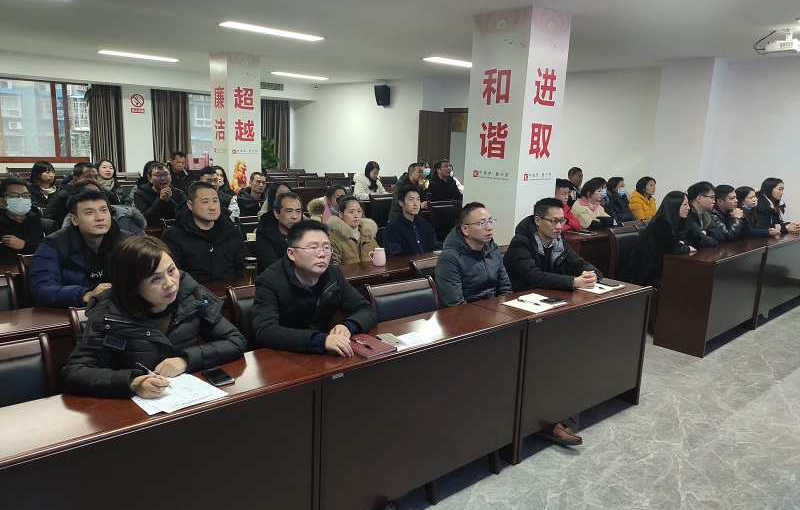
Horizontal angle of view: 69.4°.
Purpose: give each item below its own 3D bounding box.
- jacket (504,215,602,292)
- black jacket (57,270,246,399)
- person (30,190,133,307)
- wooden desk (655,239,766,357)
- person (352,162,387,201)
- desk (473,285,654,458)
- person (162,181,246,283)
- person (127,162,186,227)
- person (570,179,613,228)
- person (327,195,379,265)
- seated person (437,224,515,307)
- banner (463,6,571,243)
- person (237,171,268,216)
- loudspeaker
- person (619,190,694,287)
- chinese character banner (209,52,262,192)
[{"bbox_3d":[0.924,0.073,3.663,0.710,0.520,0.590,-7,15,-39],"label":"jacket"},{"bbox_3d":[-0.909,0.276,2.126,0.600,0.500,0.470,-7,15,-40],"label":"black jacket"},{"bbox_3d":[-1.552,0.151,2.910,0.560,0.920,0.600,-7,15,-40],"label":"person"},{"bbox_3d":[2.710,0.340,4.998,1.191,0.775,0.390,-8,15,-41],"label":"wooden desk"},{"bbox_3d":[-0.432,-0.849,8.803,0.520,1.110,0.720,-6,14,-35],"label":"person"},{"bbox_3d":[0.964,0.608,3.423,1.185,0.775,0.390,-8,14,-38],"label":"desk"},{"bbox_3d":[-1.179,0.226,3.639,0.800,1.340,0.600,12,15,42],"label":"person"},{"bbox_3d":[-2.256,-0.198,5.628,0.780,1.350,0.560,12,15,42],"label":"person"},{"bbox_3d":[2.120,-0.190,6.355,0.760,1.260,0.550,12,15,42],"label":"person"},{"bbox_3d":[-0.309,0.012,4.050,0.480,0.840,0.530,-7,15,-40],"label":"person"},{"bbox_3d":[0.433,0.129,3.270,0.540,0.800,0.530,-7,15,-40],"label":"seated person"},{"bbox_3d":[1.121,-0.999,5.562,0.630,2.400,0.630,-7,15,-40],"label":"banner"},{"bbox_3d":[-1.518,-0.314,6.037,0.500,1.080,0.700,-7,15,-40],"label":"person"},{"bbox_3d":[-0.330,-2.999,10.881,0.300,0.410,0.270,11,26,38],"label":"loudspeaker"},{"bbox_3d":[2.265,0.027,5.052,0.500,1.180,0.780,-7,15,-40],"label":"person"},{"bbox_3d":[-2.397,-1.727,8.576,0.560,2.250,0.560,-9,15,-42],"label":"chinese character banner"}]

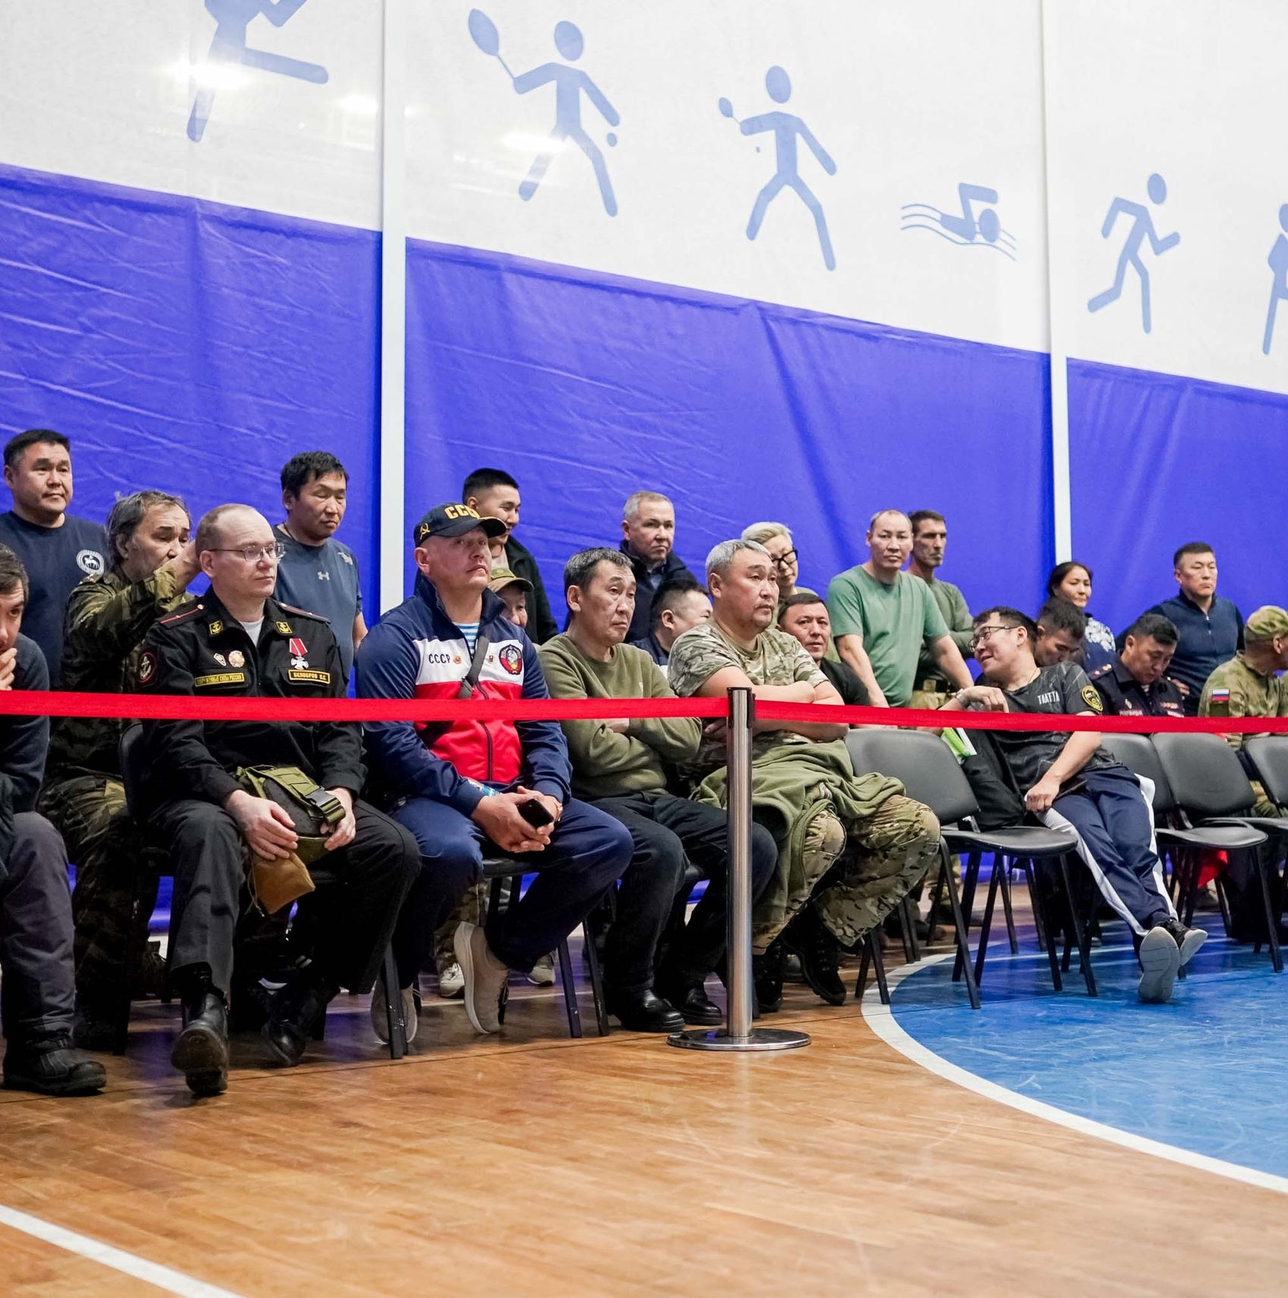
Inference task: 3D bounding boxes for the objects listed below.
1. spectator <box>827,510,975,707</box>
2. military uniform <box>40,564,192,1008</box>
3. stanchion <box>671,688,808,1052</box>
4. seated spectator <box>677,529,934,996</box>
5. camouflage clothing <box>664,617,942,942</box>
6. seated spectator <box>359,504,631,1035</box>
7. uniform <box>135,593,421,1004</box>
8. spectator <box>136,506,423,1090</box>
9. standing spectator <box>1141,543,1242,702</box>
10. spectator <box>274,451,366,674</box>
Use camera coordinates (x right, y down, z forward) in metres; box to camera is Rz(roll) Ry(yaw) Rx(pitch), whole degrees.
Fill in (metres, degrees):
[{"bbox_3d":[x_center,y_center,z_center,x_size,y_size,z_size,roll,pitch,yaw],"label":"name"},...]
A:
[{"bbox_3d":[1.021,0.312,7.650,0.560,1.740,0.480,1,-4,-20],"label":"spectator"},{"bbox_3d":[-1.438,0.346,5.149,0.580,1.170,0.720,2,-5,-34],"label":"military uniform"},{"bbox_3d":[0.244,0.557,4.919,0.355,0.905,0.355,0,-4,0],"label":"stanchion"},{"bbox_3d":[0.458,0.370,5.678,0.620,1.380,0.780,2,-5,-35],"label":"seated spectator"},{"bbox_3d":[0.481,0.393,5.660,0.600,0.980,0.700,3,-5,-38],"label":"camouflage clothing"},{"bbox_3d":[-0.448,0.304,4.848,0.640,1.400,0.760,2,-4,-31],"label":"seated spectator"},{"bbox_3d":[-0.914,0.347,4.638,0.680,1.000,0.700,2,-5,-31],"label":"uniform"},{"bbox_3d":[-0.908,0.305,4.646,0.600,1.380,0.850,2,-5,-33],"label":"spectator"},{"bbox_3d":[2.569,0.380,8.858,0.540,1.750,0.340,1,-4,-24],"label":"standing spectator"},{"bbox_3d":[-1.087,0.224,6.235,0.520,1.750,0.330,2,-5,-34],"label":"spectator"}]

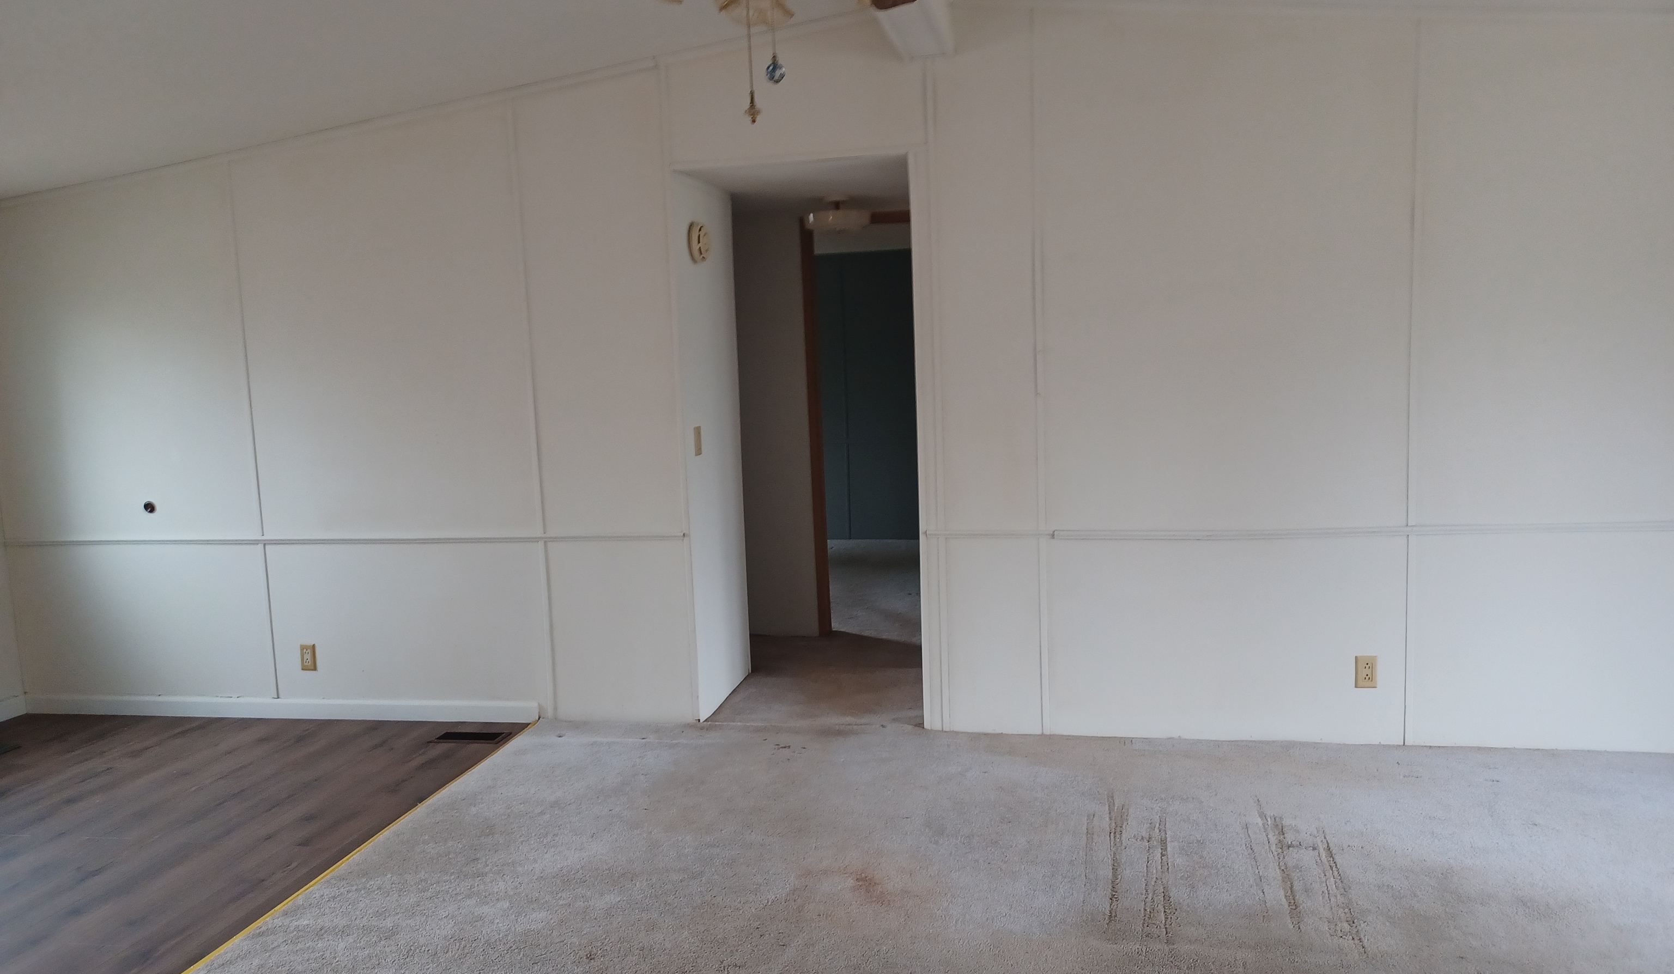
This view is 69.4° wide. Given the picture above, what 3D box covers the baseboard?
[{"bbox_3d":[-2.334,0.915,4.968,2.381,0.089,0.020,-1,7,11],"label":"baseboard"}]

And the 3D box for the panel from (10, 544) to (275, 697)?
[{"bbox_3d":[-2.904,0.561,5.045,1.212,0.645,0.020,-1,7,11],"label":"panel"}]

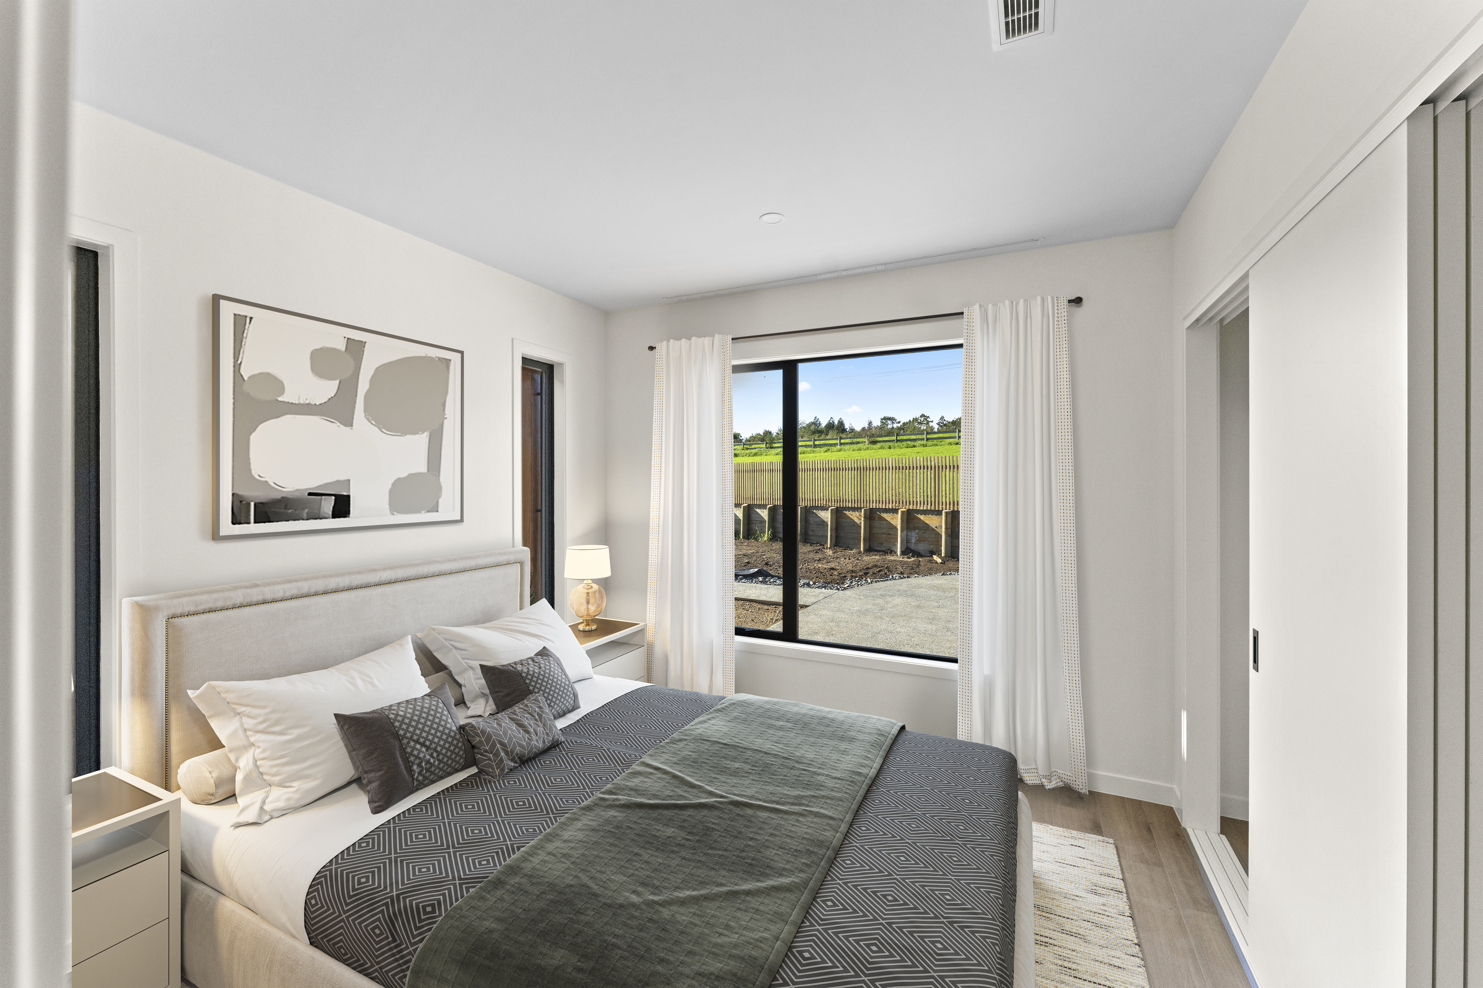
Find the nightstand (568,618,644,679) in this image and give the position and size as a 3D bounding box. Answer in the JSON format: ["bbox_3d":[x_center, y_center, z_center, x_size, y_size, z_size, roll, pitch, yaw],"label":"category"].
[{"bbox_3d":[-0.869,1.074,3.275,0.420,0.580,0.540,0,1,25],"label":"nightstand"}]

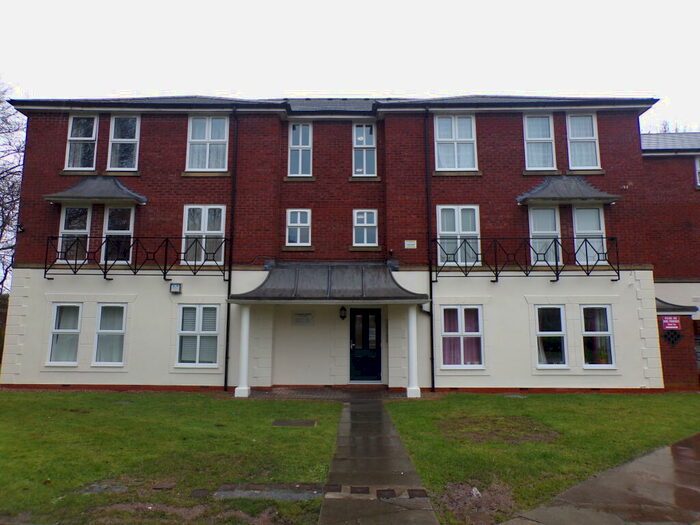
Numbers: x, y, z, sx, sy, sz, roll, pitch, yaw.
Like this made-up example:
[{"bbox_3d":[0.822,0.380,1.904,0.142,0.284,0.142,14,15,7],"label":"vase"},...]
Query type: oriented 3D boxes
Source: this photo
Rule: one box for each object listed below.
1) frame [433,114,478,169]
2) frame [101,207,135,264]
[{"bbox_3d":[2.884,-3.267,13.268,1.145,1.604,0.100,0,-9,0],"label":"frame"},{"bbox_3d":[-6.170,-0.735,12.965,0.812,1.600,0.100,0,-9,1],"label":"frame"}]

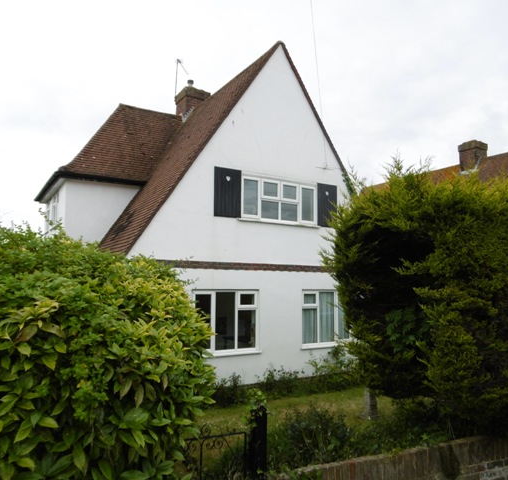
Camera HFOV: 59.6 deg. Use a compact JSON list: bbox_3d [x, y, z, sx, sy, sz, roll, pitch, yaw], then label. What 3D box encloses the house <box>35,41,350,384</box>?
[{"bbox_3d":[-1.898,-0.764,13.295,7.670,8.200,8.570,4,-5,-31],"label":"house"}]

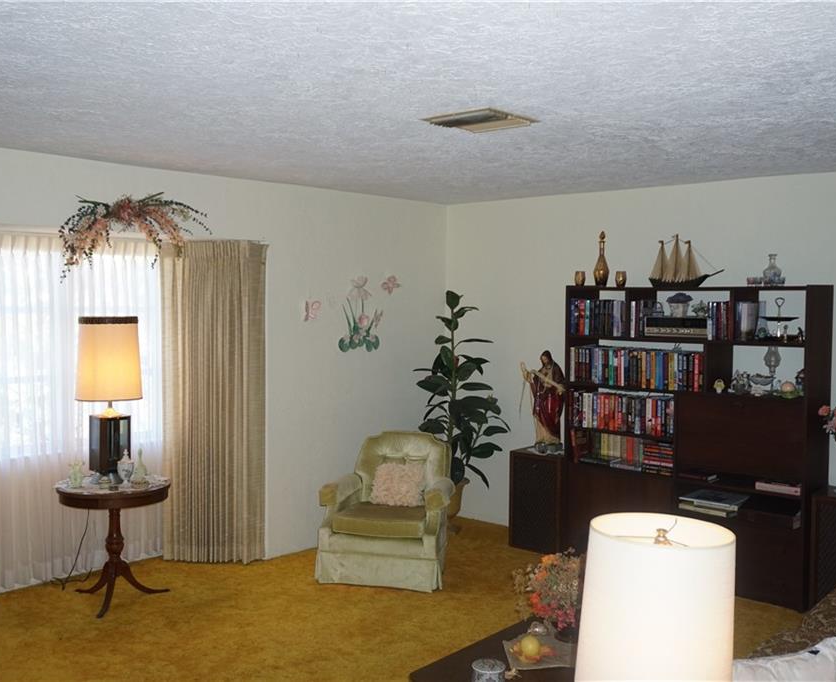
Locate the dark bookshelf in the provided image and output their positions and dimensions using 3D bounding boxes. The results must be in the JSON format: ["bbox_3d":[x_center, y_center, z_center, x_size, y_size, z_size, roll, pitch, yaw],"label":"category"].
[{"bbox_3d":[1.652,0.561,5.450,1.580,1.800,0.300,3,4,43],"label":"dark bookshelf"}]

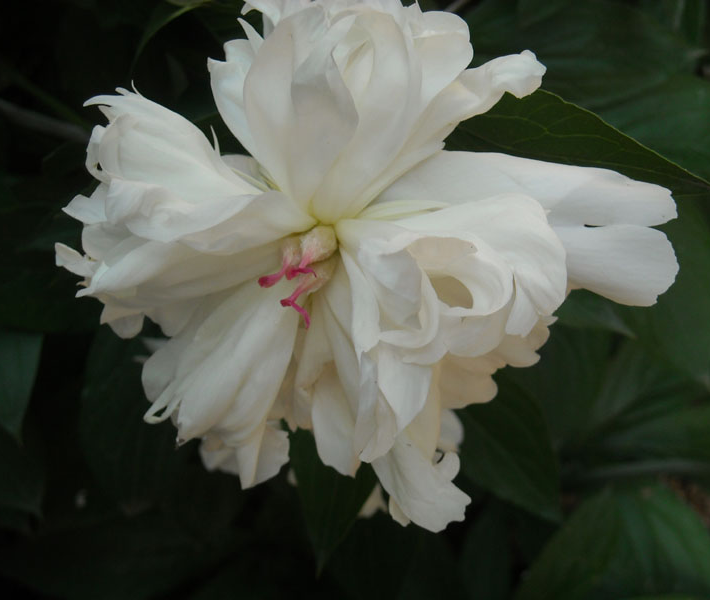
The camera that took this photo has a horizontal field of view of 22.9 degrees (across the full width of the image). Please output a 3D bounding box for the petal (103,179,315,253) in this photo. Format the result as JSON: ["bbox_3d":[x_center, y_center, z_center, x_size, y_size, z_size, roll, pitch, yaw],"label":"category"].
[{"bbox_3d":[-0.036,-0.021,0.438,0.054,0.018,0.022,-3,18,1],"label":"petal"}]

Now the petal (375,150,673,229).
[{"bbox_3d":[0.044,-0.029,0.457,0.077,0.020,0.015,6,9,1],"label":"petal"}]

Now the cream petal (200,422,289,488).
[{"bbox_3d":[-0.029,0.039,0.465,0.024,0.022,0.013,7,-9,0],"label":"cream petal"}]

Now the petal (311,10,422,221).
[{"bbox_3d":[0.003,-0.046,0.440,0.027,0.053,0.020,7,14,-2],"label":"petal"}]

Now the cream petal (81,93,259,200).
[{"bbox_3d":[-0.047,-0.039,0.447,0.045,0.020,0.020,27,12,8],"label":"cream petal"}]

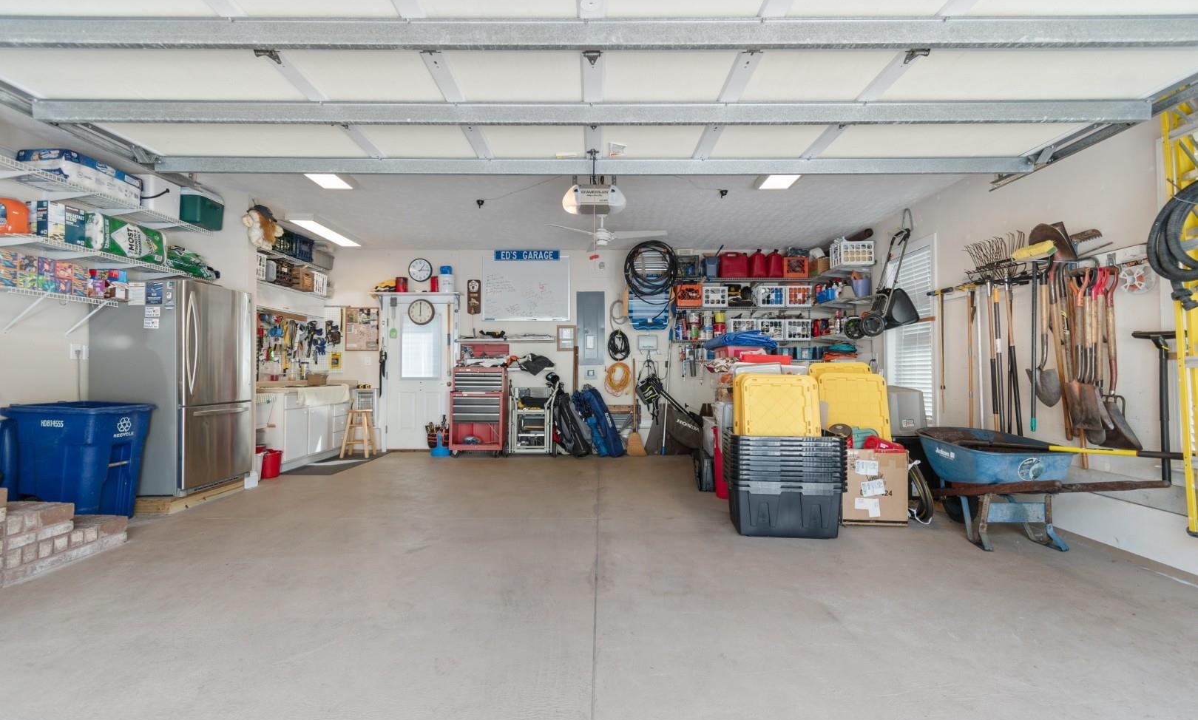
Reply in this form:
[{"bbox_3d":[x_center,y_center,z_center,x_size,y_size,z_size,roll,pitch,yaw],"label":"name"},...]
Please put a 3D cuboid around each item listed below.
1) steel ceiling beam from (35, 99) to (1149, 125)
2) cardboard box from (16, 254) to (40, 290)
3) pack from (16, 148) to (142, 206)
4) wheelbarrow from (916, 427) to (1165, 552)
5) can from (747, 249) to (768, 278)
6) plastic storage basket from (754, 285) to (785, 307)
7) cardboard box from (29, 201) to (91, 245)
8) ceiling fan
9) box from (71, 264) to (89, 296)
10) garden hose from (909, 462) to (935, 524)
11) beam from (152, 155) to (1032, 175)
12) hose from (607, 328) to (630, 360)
[{"bbox_3d":[-0.026,-1.083,2.200,4.870,0.080,0.085,0,-1,0],"label":"steel ceiling beam"},{"bbox_3d":[-4.068,-0.612,3.442,0.270,0.235,0.125,0,-1,0],"label":"cardboard box"},{"bbox_3d":[-4.105,-1.433,3.985,0.360,0.225,0.620,0,-1,0],"label":"pack"},{"bbox_3d":[2.785,0.879,3.370,0.680,0.710,1.430,0,-1,0],"label":"wheelbarrow"},{"bbox_3d":[2.153,-1.300,6.760,0.255,0.365,0.340,0,-1,0],"label":"can"},{"bbox_3d":[2.300,-0.858,6.800,0.349,0.275,0.380,0,-1,0],"label":"plastic storage basket"},{"bbox_3d":[-4.015,-1.000,3.695,0.175,0.267,0.257,0,-1,0],"label":"cardboard box"},{"bbox_3d":[0.025,-1.382,5.300,1.340,0.350,1.340,0,-1,0],"label":"ceiling fan"},{"bbox_3d":[-4.100,-0.600,3.790,0.340,0.237,0.120,0,-1,0],"label":"box"},{"bbox_3d":[2.426,1.030,3.950,0.200,0.500,0.440,0,-1,0],"label":"garden hose"},{"bbox_3d":[-0.024,-1.087,2.804,4.870,0.090,0.055,0,-1,0],"label":"beam"},{"bbox_3d":[0.276,-0.207,6.876,0.310,0.440,0.100,0,-1,0],"label":"hose"}]

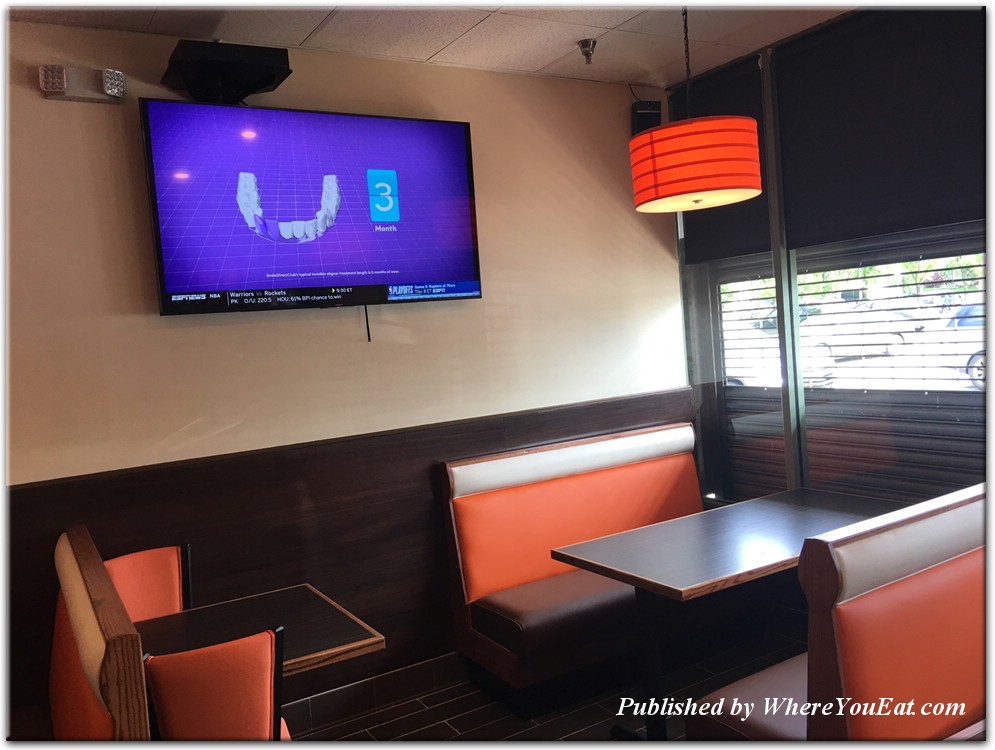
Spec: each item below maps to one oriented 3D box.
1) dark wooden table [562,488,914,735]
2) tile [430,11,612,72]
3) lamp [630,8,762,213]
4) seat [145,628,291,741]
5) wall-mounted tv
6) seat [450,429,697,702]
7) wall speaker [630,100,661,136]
[{"bbox_3d":[1.076,0.992,3.380,1.482,0.741,0.757,-7,3,-31],"label":"dark wooden table"},{"bbox_3d":[0.085,-1.505,3.795,0.608,0.020,0.605,-7,3,-31],"label":"tile"},{"bbox_3d":[0.750,-1.093,3.270,0.494,0.817,0.494,-7,3,-31],"label":"lamp"},{"bbox_3d":[-0.728,1.111,2.295,0.403,0.917,0.514,-6,2,-20],"label":"seat"},{"bbox_3d":[-0.718,-0.716,3.595,1.450,0.830,0.070,-7,5,-31],"label":"wall-mounted tv"},{"bbox_3d":[0.606,0.852,4.064,1.547,1.048,0.609,-7,3,-31],"label":"seat"},{"bbox_3d":[0.790,-1.319,4.398,0.156,0.247,0.141,-6,2,-18],"label":"wall speaker"}]

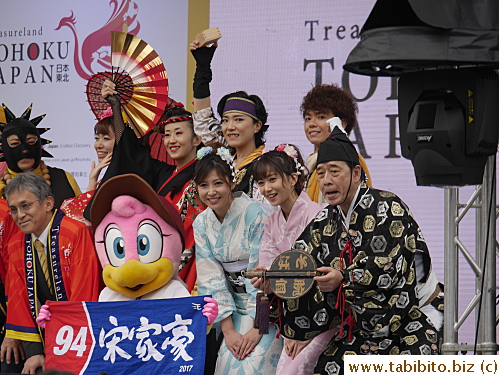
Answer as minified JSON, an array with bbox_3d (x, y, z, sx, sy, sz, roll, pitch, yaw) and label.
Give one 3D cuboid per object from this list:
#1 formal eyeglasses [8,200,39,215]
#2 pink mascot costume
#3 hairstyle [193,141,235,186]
[{"bbox_3d":[-0.883,0.076,17.300,0.140,0.042,0.130,-20,-5,39],"label":"formal eyeglasses"},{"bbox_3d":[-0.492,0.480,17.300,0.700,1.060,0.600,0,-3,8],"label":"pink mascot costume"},{"bbox_3d":[-0.141,-0.093,17.500,0.165,0.190,0.190,-4,3,20],"label":"hairstyle"}]

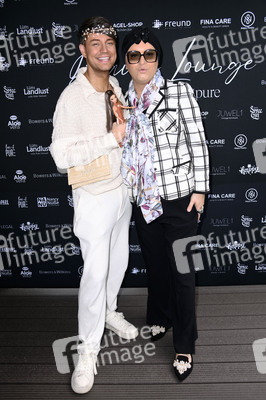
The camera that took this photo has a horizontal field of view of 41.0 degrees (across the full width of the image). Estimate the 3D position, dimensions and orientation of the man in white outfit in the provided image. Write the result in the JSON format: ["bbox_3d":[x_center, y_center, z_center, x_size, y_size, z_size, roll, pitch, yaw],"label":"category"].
[{"bbox_3d":[-0.160,0.035,1.830,0.510,1.775,0.560,-6,16,-13],"label":"man in white outfit"}]

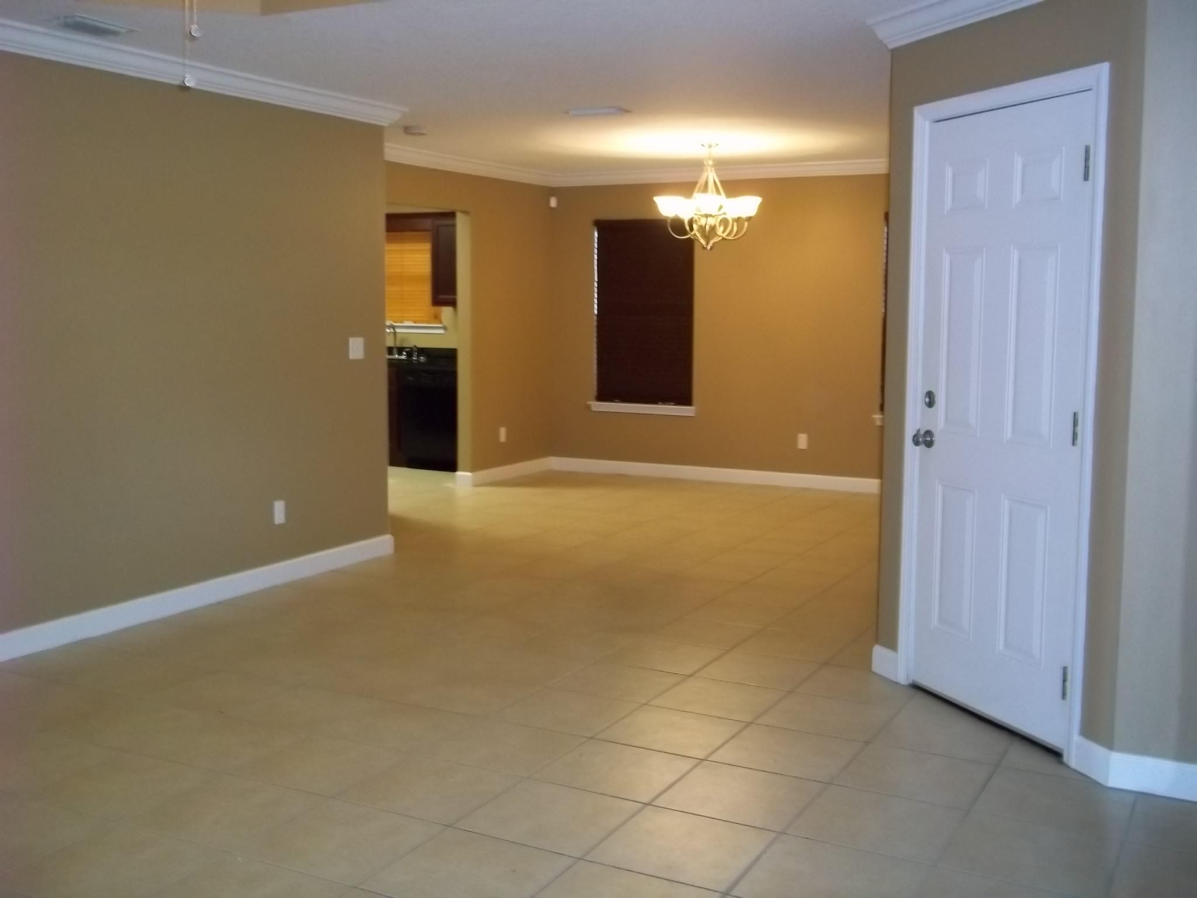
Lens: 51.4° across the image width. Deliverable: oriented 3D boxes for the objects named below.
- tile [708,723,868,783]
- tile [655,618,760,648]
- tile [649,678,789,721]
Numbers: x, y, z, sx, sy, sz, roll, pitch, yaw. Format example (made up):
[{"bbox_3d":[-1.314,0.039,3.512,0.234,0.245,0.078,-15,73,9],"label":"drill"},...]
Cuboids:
[{"bbox_3d":[0.607,0.970,3.976,0.385,0.012,0.385,4,7,28],"label":"tile"},{"bbox_3d":[0.472,0.808,5.420,0.385,0.012,0.385,4,7,28],"label":"tile"},{"bbox_3d":[0.436,0.909,4.512,0.385,0.012,0.385,4,7,28],"label":"tile"}]

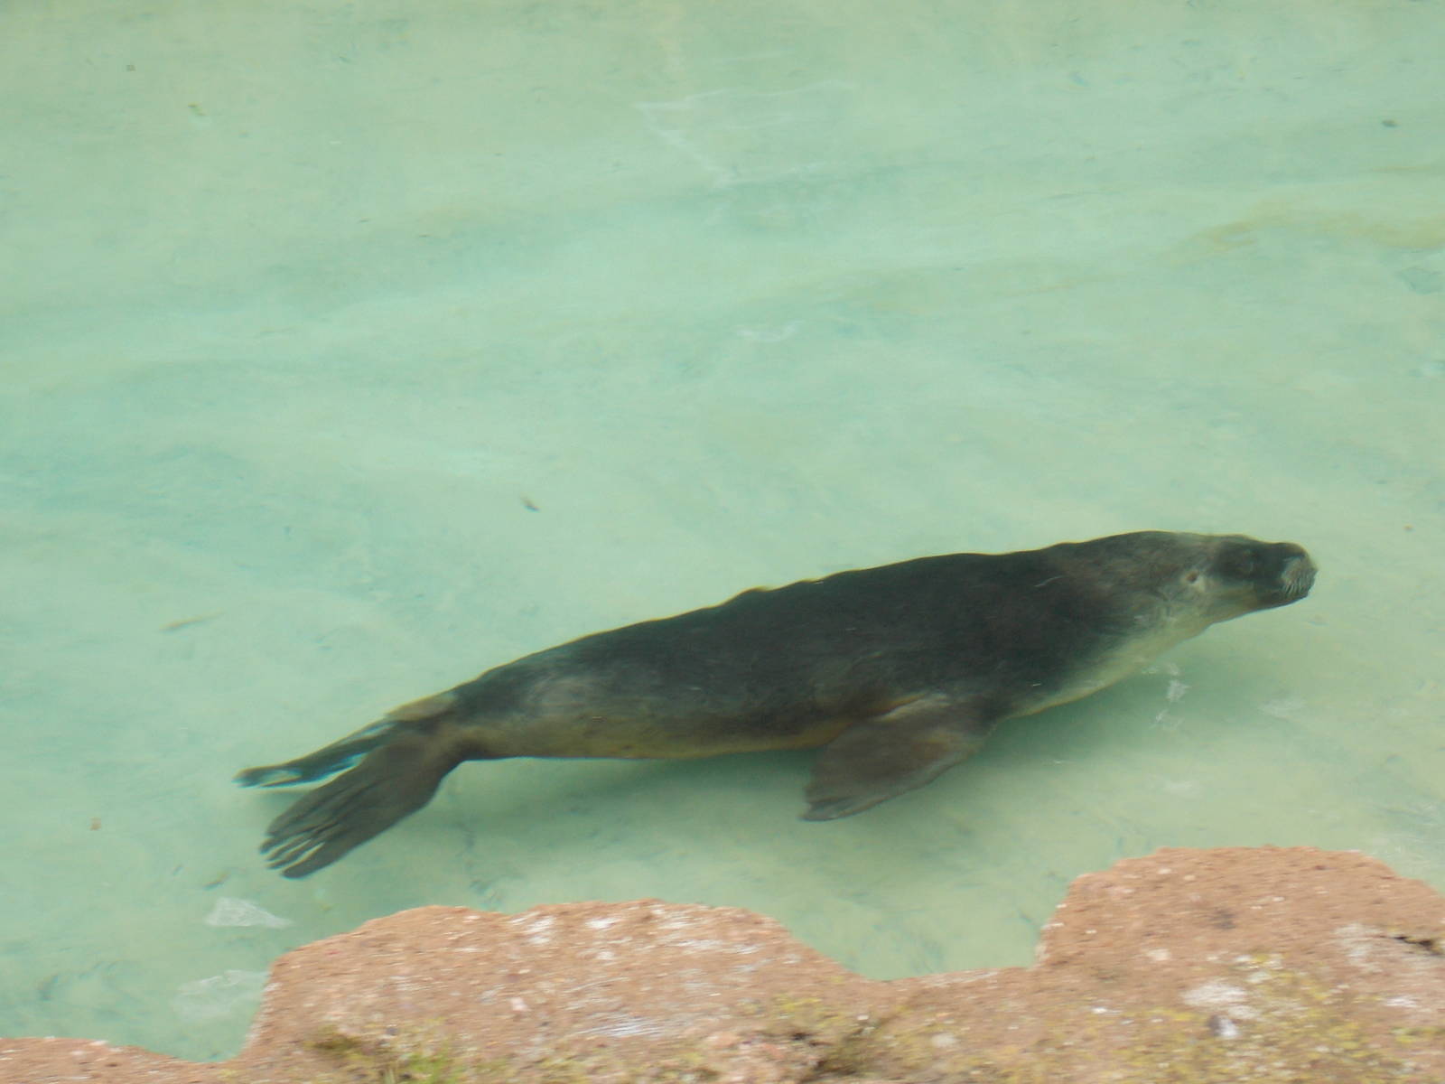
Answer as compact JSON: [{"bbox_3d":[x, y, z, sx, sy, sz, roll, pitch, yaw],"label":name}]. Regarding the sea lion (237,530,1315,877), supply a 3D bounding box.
[{"bbox_3d":[0.108,0.290,8.600,2.140,0.430,0.640,-12,29,-12],"label":"sea lion"}]

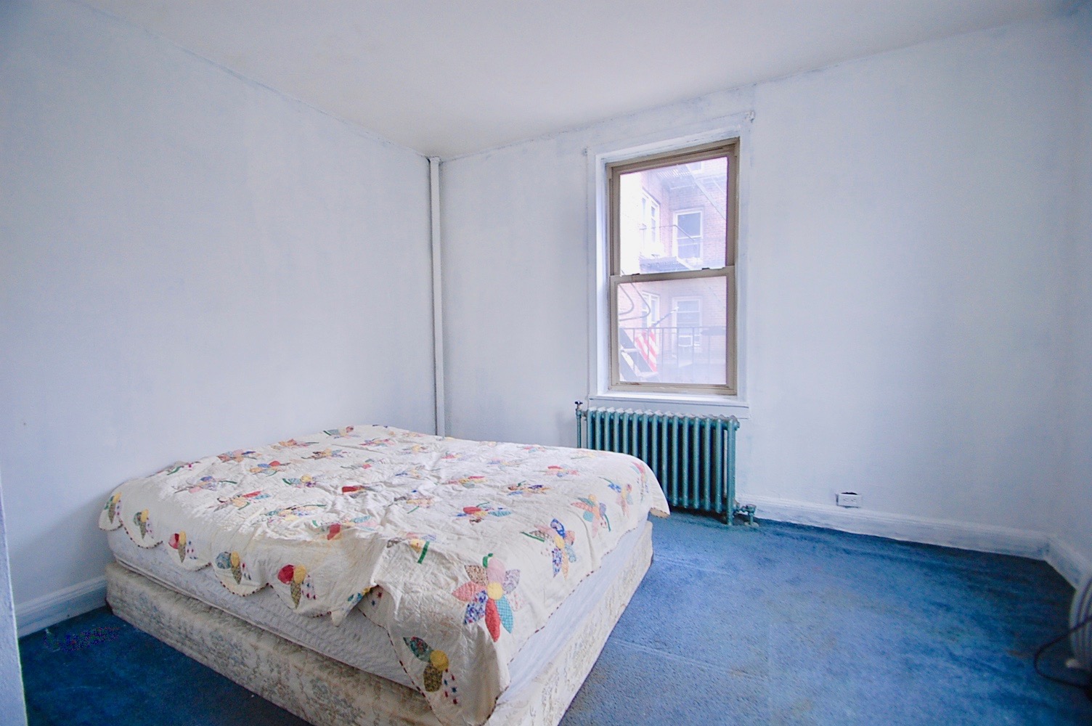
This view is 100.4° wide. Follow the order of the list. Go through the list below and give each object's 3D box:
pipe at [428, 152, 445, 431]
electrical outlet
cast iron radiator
[{"bbox_3d":[-0.881,-0.365,3.723,0.064,2.542,0.064,1,4,27],"label":"pipe"},{"bbox_3d":[1.691,0.767,2.532,0.108,0.070,0.020,1,4,27],"label":"electrical outlet"},{"bbox_3d":[0.714,0.617,2.917,1.060,0.648,0.165,1,4,27],"label":"cast iron radiator"}]

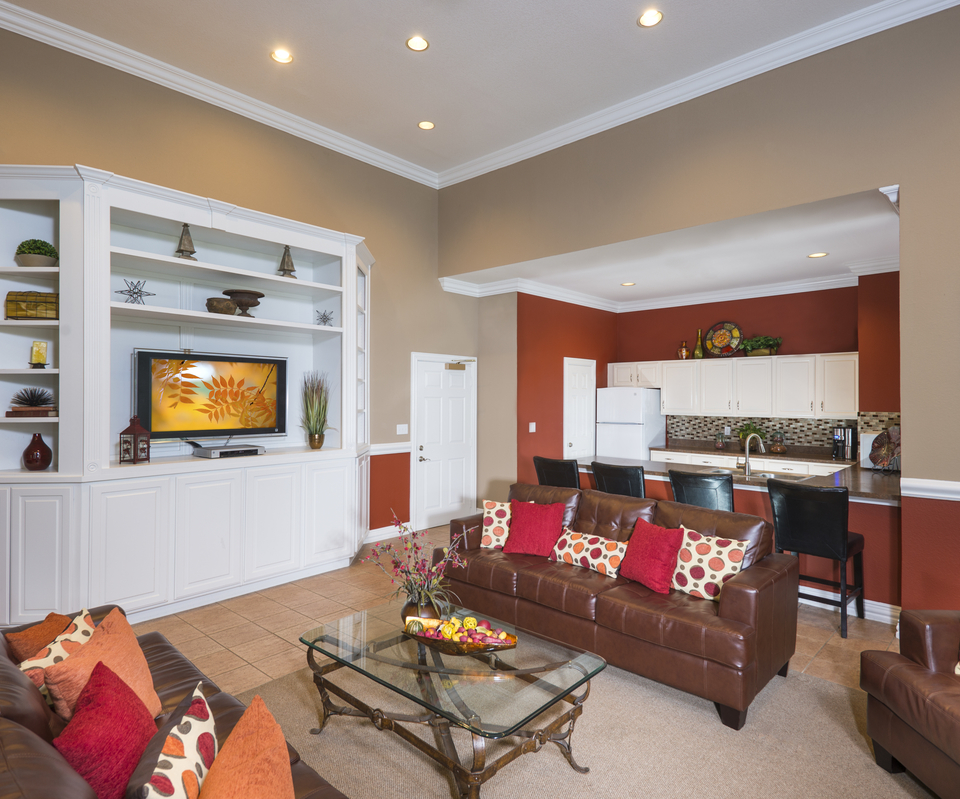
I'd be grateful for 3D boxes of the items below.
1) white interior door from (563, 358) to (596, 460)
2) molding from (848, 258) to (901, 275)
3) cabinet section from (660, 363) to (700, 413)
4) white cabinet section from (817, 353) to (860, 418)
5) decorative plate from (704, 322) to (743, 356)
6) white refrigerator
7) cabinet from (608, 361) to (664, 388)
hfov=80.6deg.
[{"bbox_3d":[1.412,0.487,8.027,0.090,2.120,0.850,0,0,42],"label":"white interior door"},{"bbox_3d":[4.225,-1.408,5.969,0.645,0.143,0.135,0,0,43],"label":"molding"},{"bbox_3d":[2.899,-0.158,8.005,0.542,0.764,0.330,0,0,42],"label":"cabinet section"},{"bbox_3d":[4.291,-0.156,6.734,0.409,0.764,0.330,0,0,42],"label":"white cabinet section"},{"bbox_3d":[3.244,-0.783,7.533,0.490,0.490,0.050,0,-14,42],"label":"decorative plate"},{"bbox_3d":[2.185,0.706,8.181,0.725,1.703,0.750,0,0,43],"label":"white refrigerator"},{"bbox_3d":[2.357,-0.348,8.377,0.840,0.385,0.335,0,0,43],"label":"cabinet"}]

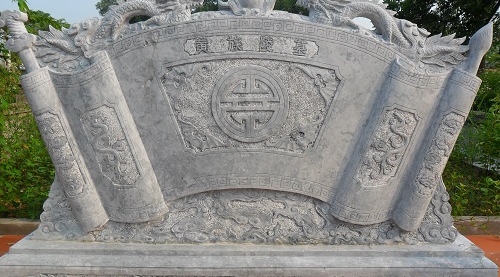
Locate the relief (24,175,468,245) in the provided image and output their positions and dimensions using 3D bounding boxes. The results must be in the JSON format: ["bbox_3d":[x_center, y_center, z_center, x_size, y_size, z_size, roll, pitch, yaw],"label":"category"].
[{"bbox_3d":[-0.028,0.457,2.577,2.714,0.449,0.170,0,6,0],"label":"relief"}]

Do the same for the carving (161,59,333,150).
[{"bbox_3d":[0.000,-0.196,2.423,1.103,0.578,0.070,0,6,0],"label":"carving"}]

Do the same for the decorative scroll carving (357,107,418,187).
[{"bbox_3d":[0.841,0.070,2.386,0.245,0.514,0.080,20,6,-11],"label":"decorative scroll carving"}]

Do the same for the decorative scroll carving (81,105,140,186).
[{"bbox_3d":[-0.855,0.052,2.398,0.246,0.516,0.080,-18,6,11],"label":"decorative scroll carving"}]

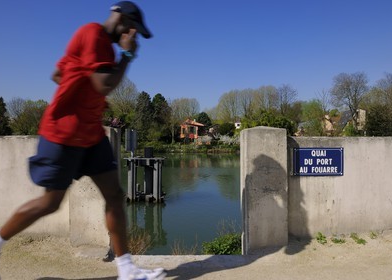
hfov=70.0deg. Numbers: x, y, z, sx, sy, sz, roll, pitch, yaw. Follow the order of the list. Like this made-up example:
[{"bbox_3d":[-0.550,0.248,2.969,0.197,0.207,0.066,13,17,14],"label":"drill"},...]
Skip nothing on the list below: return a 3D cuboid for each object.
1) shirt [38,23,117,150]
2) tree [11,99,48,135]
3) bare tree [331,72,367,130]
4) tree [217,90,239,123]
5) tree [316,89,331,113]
[{"bbox_3d":[-0.684,-0.350,1.720,0.400,0.740,0.480,13,0,-8],"label":"shirt"},{"bbox_3d":[-41.500,-4.590,70.000,9.750,11.570,9.750,0,0,0],"label":"tree"},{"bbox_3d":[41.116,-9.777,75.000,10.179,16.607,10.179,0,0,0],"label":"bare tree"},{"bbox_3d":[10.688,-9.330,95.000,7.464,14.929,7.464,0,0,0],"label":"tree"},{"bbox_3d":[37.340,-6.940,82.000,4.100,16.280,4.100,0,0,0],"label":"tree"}]

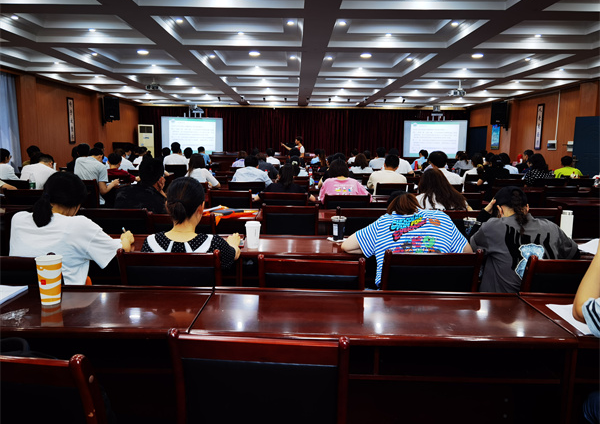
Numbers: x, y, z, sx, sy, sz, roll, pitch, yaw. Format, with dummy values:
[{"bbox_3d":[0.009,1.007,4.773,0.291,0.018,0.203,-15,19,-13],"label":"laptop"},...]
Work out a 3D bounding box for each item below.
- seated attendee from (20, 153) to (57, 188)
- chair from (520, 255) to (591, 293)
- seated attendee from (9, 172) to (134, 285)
[{"bbox_3d":[-3.348,-0.155,6.084,0.501,1.174,0.820,1,8,4],"label":"seated attendee"},{"bbox_3d":[1.223,0.606,2.367,0.490,0.898,0.551,1,8,0],"label":"chair"},{"bbox_3d":[-1.173,0.392,2.480,0.530,1.214,0.755,2,8,6],"label":"seated attendee"}]

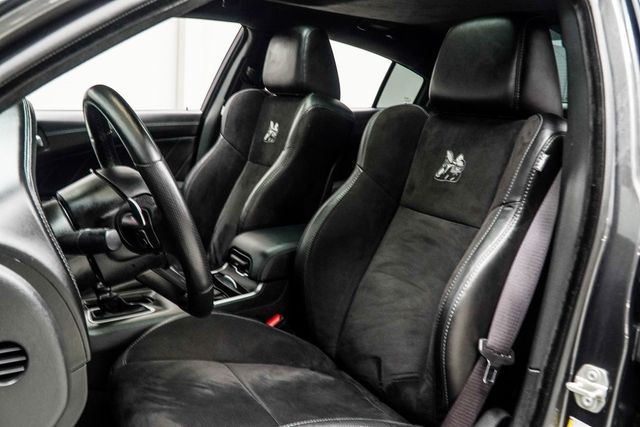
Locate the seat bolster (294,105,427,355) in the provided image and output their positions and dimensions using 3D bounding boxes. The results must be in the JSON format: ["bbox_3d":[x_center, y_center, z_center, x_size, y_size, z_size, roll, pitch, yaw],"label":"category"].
[{"bbox_3d":[0.076,0.019,1.363,0.180,0.635,0.137,22,-2,-43],"label":"seat bolster"}]

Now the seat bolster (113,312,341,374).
[{"bbox_3d":[-0.174,0.307,1.230,0.560,0.130,0.120,13,4,-43],"label":"seat bolster"}]

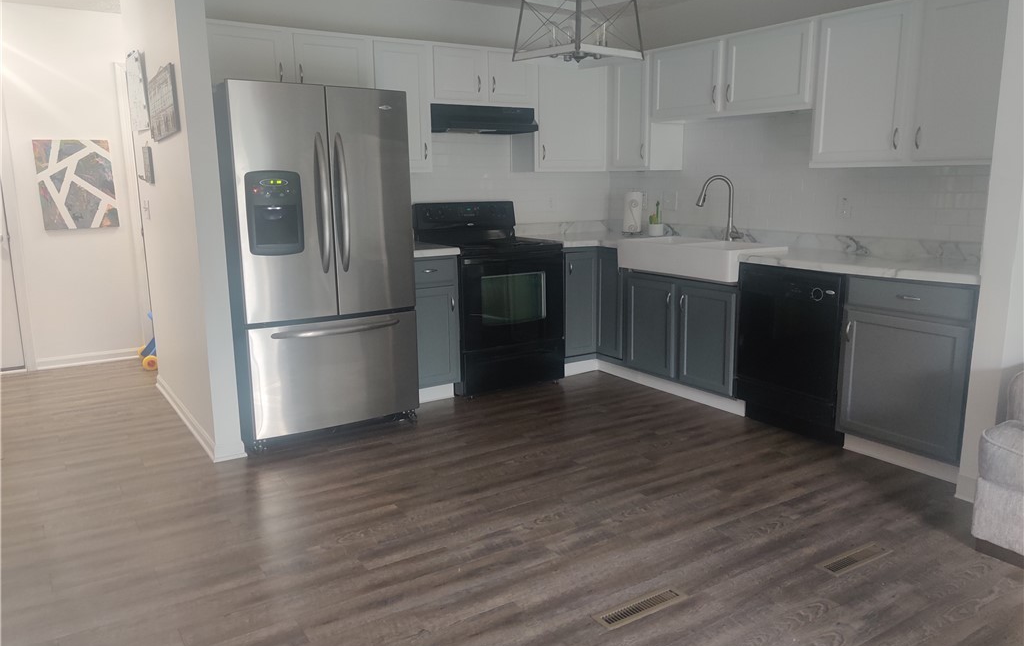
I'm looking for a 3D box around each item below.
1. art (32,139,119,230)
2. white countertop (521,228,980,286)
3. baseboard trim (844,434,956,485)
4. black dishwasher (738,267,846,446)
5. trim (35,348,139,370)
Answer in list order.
[{"bbox_3d":[-3.104,-0.988,5.703,0.485,0.612,0.030,-7,12,-32],"label":"art"},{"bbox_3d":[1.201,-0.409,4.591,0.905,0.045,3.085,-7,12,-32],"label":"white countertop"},{"bbox_3d":[1.785,0.615,3.673,0.016,0.082,0.568,-7,12,-32],"label":"baseboard trim"},{"bbox_3d":[1.649,0.115,4.240,0.610,0.875,0.625,-7,12,-32],"label":"black dishwasher"},{"bbox_3d":[-3.131,0.258,5.921,0.670,0.076,0.017,-7,12,-32],"label":"trim"}]

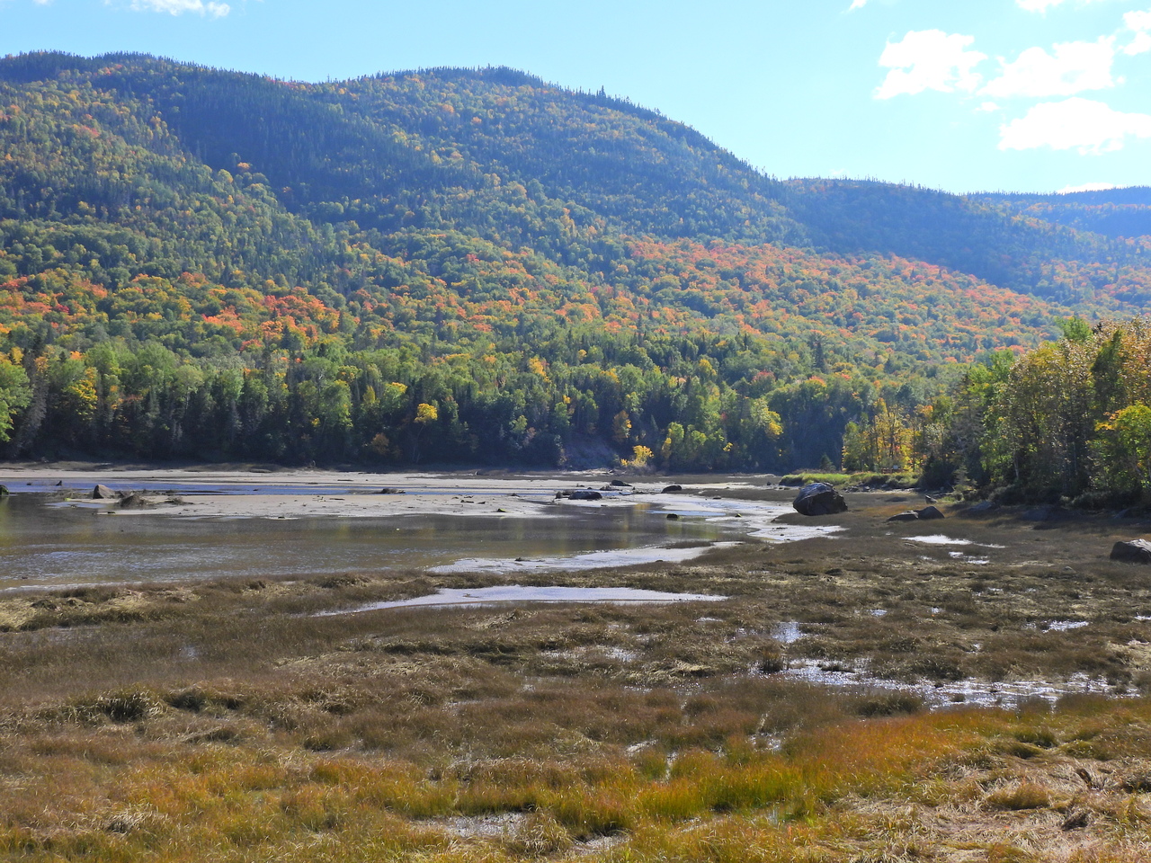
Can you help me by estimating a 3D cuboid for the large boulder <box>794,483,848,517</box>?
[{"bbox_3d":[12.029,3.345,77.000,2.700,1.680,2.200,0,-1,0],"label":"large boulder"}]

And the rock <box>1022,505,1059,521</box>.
[{"bbox_3d":[20.804,3.685,70.000,1.600,0.750,1.200,0,-1,0],"label":"rock"}]

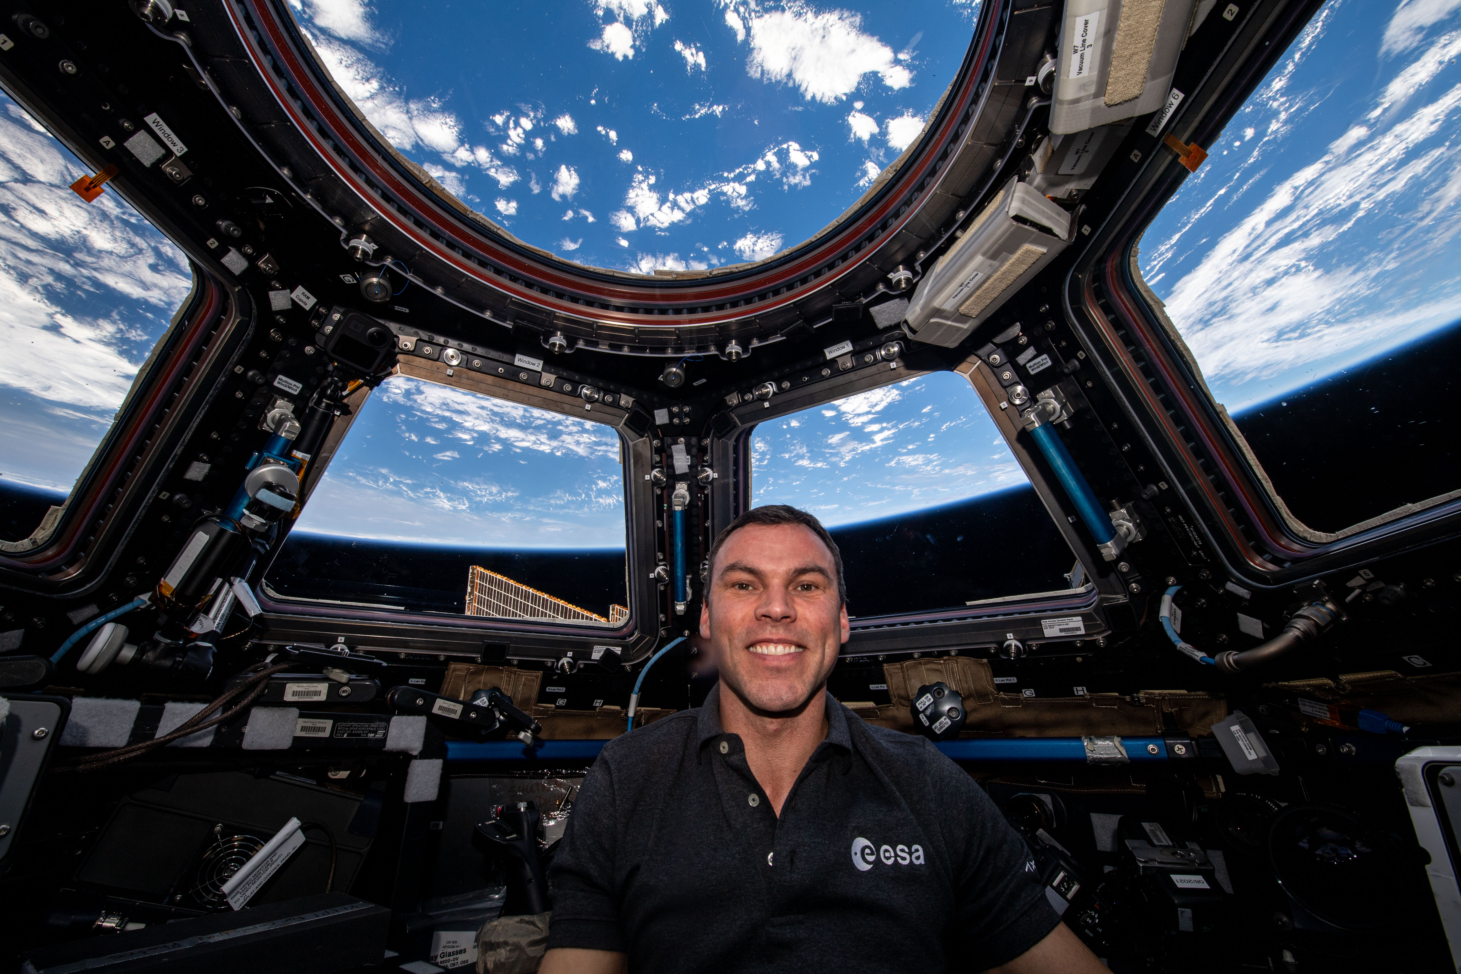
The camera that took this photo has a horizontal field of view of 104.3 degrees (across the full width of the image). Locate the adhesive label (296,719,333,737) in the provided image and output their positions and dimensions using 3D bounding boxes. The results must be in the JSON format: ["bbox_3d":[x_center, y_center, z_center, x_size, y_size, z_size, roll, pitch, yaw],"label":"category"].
[{"bbox_3d":[-0.548,0.318,0.748,0.040,0.022,0.001,20,-30,-38],"label":"adhesive label"}]

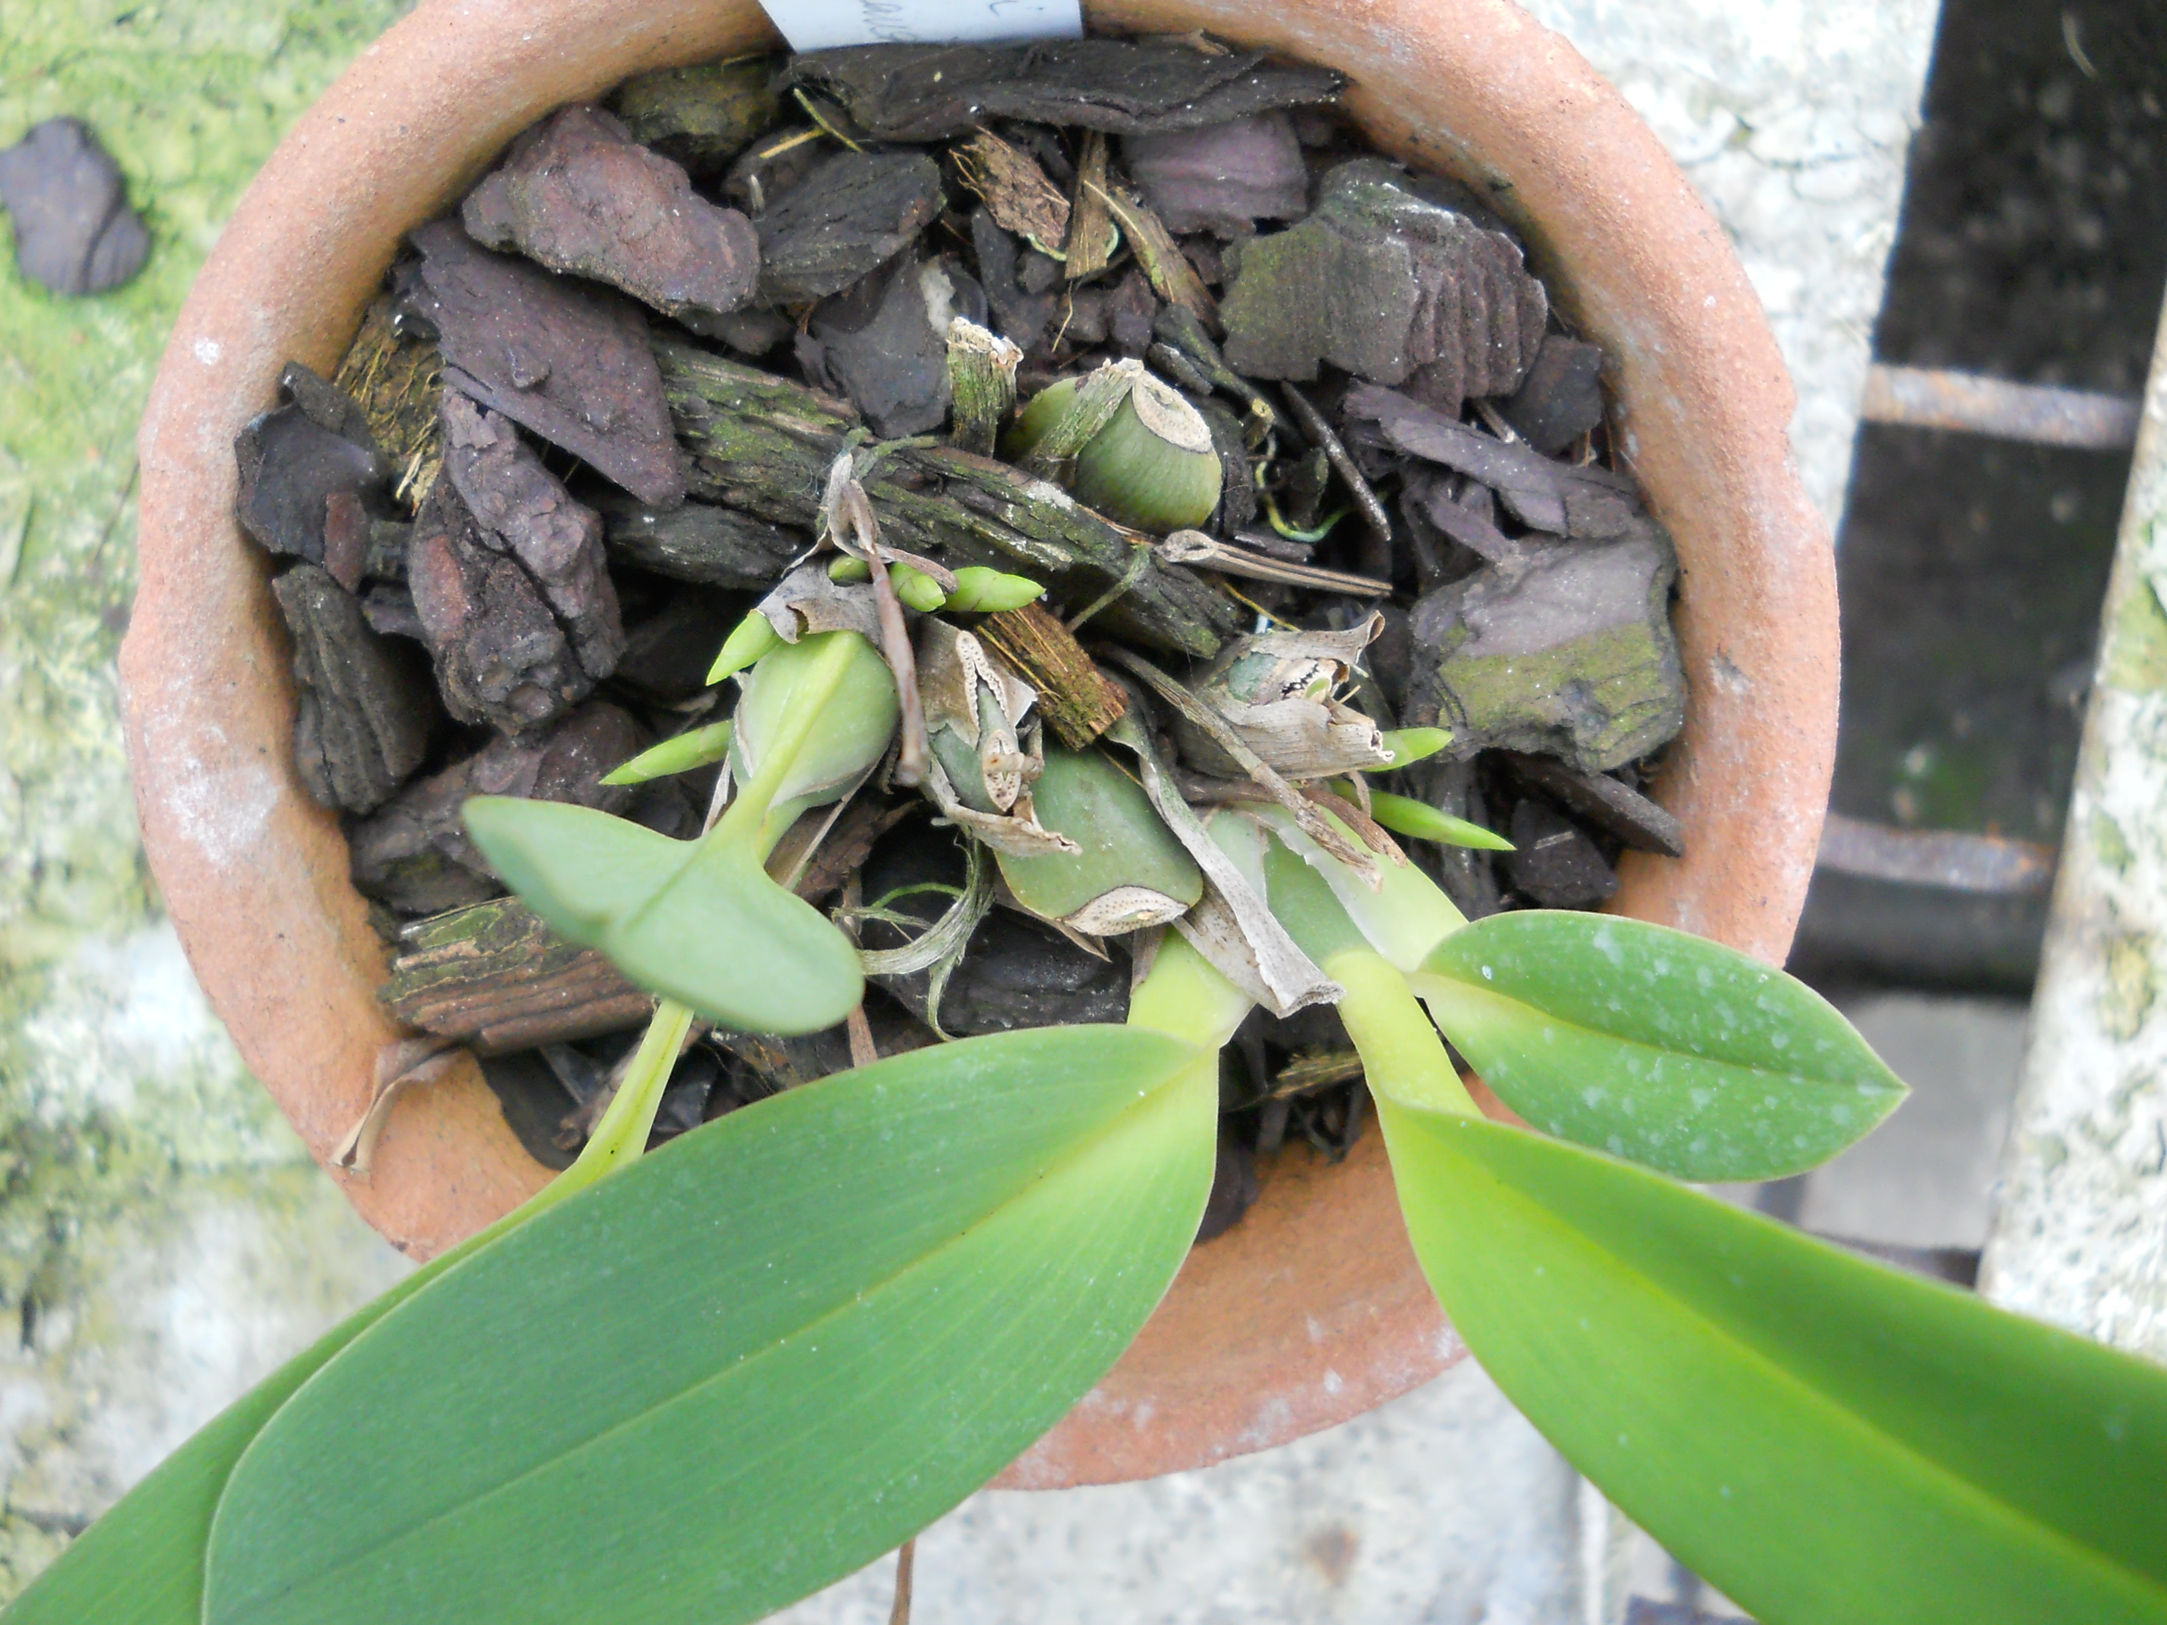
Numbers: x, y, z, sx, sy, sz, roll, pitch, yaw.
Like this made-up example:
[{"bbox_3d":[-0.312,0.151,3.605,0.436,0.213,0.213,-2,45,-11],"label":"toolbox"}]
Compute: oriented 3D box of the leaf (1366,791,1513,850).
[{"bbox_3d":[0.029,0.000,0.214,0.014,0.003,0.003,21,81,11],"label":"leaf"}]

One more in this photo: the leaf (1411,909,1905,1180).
[{"bbox_3d":[0.044,0.017,0.195,0.040,0.005,0.018,13,81,22],"label":"leaf"}]

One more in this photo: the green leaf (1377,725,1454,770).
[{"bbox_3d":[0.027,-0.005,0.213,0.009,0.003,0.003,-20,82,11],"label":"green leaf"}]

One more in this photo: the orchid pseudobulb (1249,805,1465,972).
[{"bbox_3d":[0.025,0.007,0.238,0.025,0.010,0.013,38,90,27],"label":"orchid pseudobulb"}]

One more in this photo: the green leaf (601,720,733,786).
[{"bbox_3d":[-0.035,-0.005,0.215,0.012,0.003,0.003,-22,83,-9],"label":"green leaf"}]

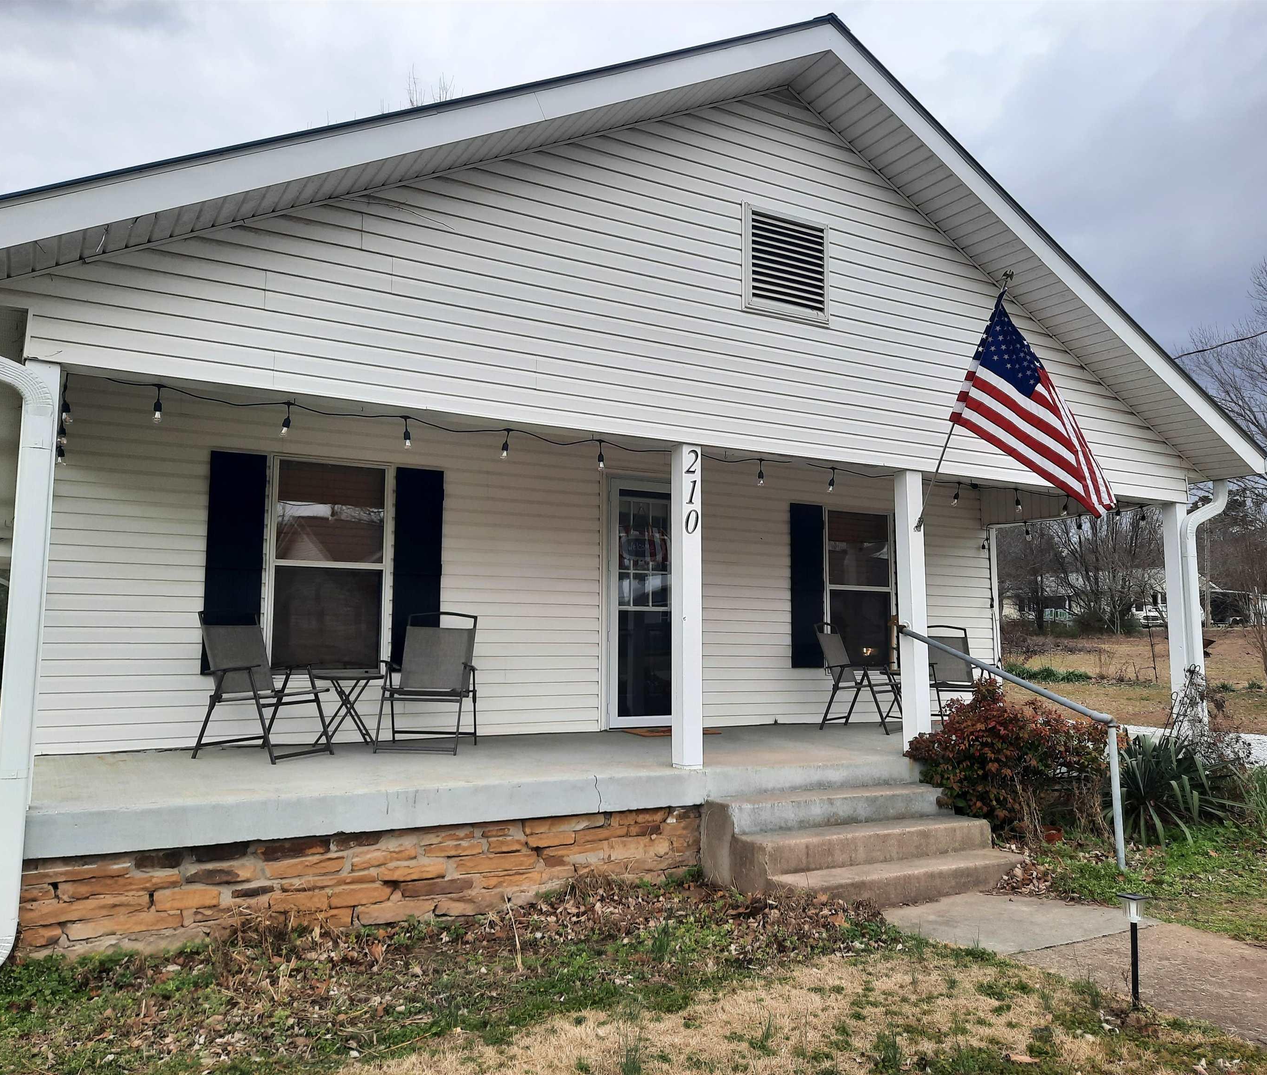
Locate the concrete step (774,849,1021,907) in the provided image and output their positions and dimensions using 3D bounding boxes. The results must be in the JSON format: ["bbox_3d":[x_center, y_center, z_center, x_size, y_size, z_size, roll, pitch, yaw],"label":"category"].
[{"bbox_3d":[1.478,1.886,5.659,1.630,0.165,0.281,4,-7,-30],"label":"concrete step"}]

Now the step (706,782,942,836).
[{"bbox_3d":[1.169,1.627,6.251,1.620,0.151,0.350,4,-7,-30],"label":"step"}]

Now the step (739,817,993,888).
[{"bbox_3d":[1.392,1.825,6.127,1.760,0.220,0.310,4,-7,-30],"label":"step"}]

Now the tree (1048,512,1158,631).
[{"bbox_3d":[28.802,1.423,63.499,7.000,9.000,7.000,-3,-7,24],"label":"tree"}]

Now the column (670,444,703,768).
[{"bbox_3d":[0.327,0.414,6.329,0.130,1.960,0.130,4,-7,-30],"label":"column"}]

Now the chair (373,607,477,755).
[{"bbox_3d":[-1.379,0.970,7.024,0.570,0.910,0.660,0,-6,4],"label":"chair"}]

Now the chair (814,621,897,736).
[{"bbox_3d":[1.960,1.183,8.854,0.660,0.910,0.570,-4,-8,33],"label":"chair"}]

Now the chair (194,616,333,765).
[{"bbox_3d":[-2.310,0.910,6.508,0.660,0.910,0.570,-3,-7,23],"label":"chair"}]

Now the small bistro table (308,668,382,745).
[{"bbox_3d":[-1.932,1.167,6.953,0.500,0.490,0.480,4,-7,-30],"label":"small bistro table"}]

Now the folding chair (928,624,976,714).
[{"bbox_3d":[2.913,1.241,9.342,0.570,0.910,0.660,1,-6,-6],"label":"folding chair"}]

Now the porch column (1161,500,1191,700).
[{"bbox_3d":[4.651,0.688,8.804,0.145,1.960,0.135,4,-7,-30],"label":"porch column"}]

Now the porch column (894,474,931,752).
[{"bbox_3d":[1.943,0.510,7.229,0.140,1.955,0.135,4,-7,-30],"label":"porch column"}]

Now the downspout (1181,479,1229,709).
[{"bbox_3d":[4.948,0.792,8.825,0.670,2.630,0.110,4,-7,-30],"label":"downspout"}]

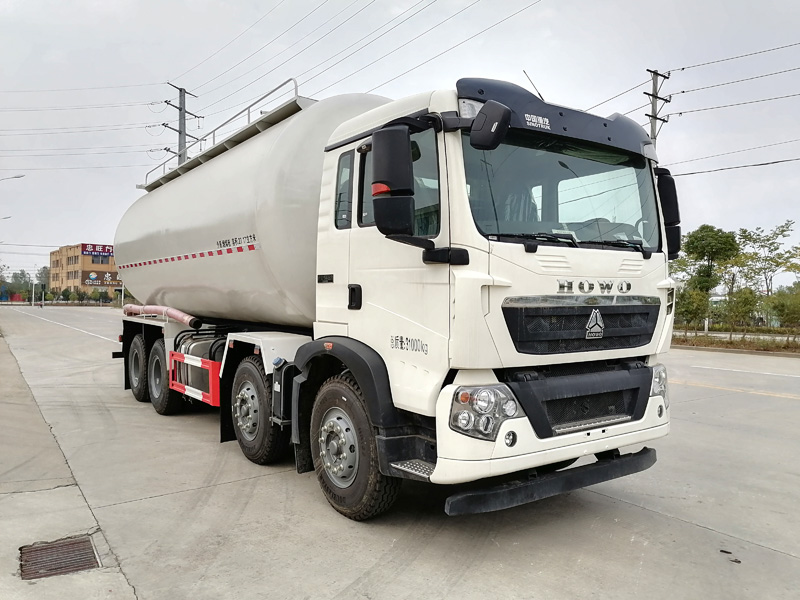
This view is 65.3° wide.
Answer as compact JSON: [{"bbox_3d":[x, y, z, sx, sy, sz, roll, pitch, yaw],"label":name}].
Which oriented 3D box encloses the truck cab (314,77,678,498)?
[{"bbox_3d":[0.840,-0.120,4.840,2.500,2.450,1.930,0,0,-35],"label":"truck cab"}]

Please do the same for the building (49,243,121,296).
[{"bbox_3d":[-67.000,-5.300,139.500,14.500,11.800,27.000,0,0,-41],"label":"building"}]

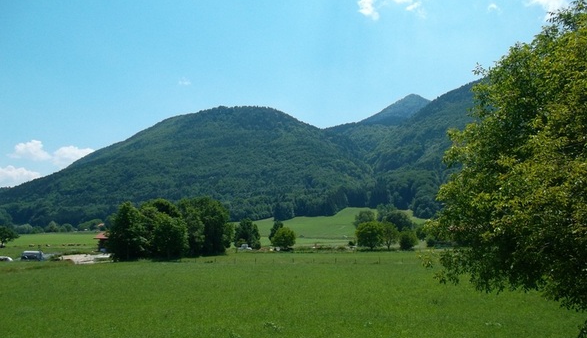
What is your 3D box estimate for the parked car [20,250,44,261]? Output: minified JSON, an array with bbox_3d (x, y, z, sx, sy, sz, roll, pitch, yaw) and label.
[{"bbox_3d":[-58.831,19.433,107.170,4.500,1.950,1.800,1,-7,-9],"label":"parked car"}]

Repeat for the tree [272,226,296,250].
[{"bbox_3d":[-3.023,22.731,156.467,7.800,7.830,7.700,0,-7,0],"label":"tree"}]

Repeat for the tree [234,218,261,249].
[{"bbox_3d":[-15.214,21.514,157.641,8.500,10.760,8.300,0,-7,0],"label":"tree"}]

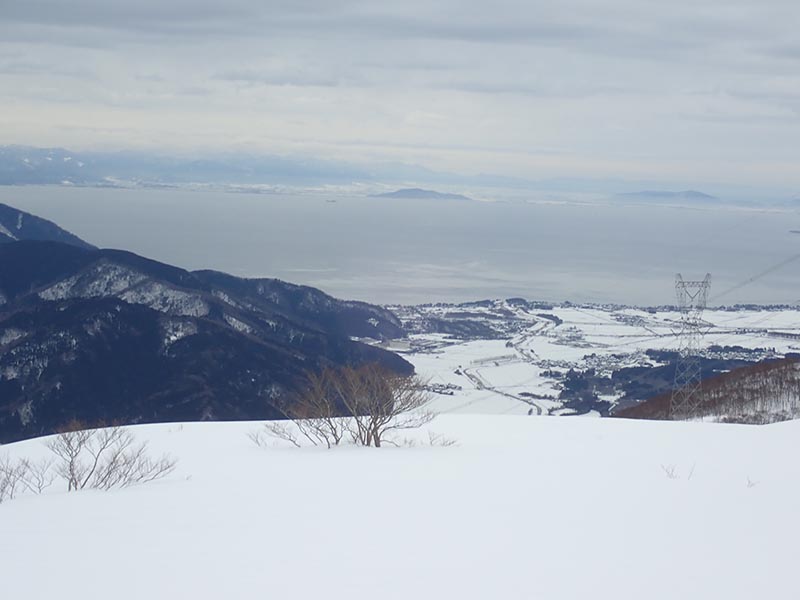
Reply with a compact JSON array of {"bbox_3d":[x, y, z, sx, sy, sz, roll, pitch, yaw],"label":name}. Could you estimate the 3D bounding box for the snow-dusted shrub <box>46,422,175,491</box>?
[{"bbox_3d":[-3.649,1.992,19.000,1.600,0.820,1.200,2,6,0],"label":"snow-dusted shrub"}]

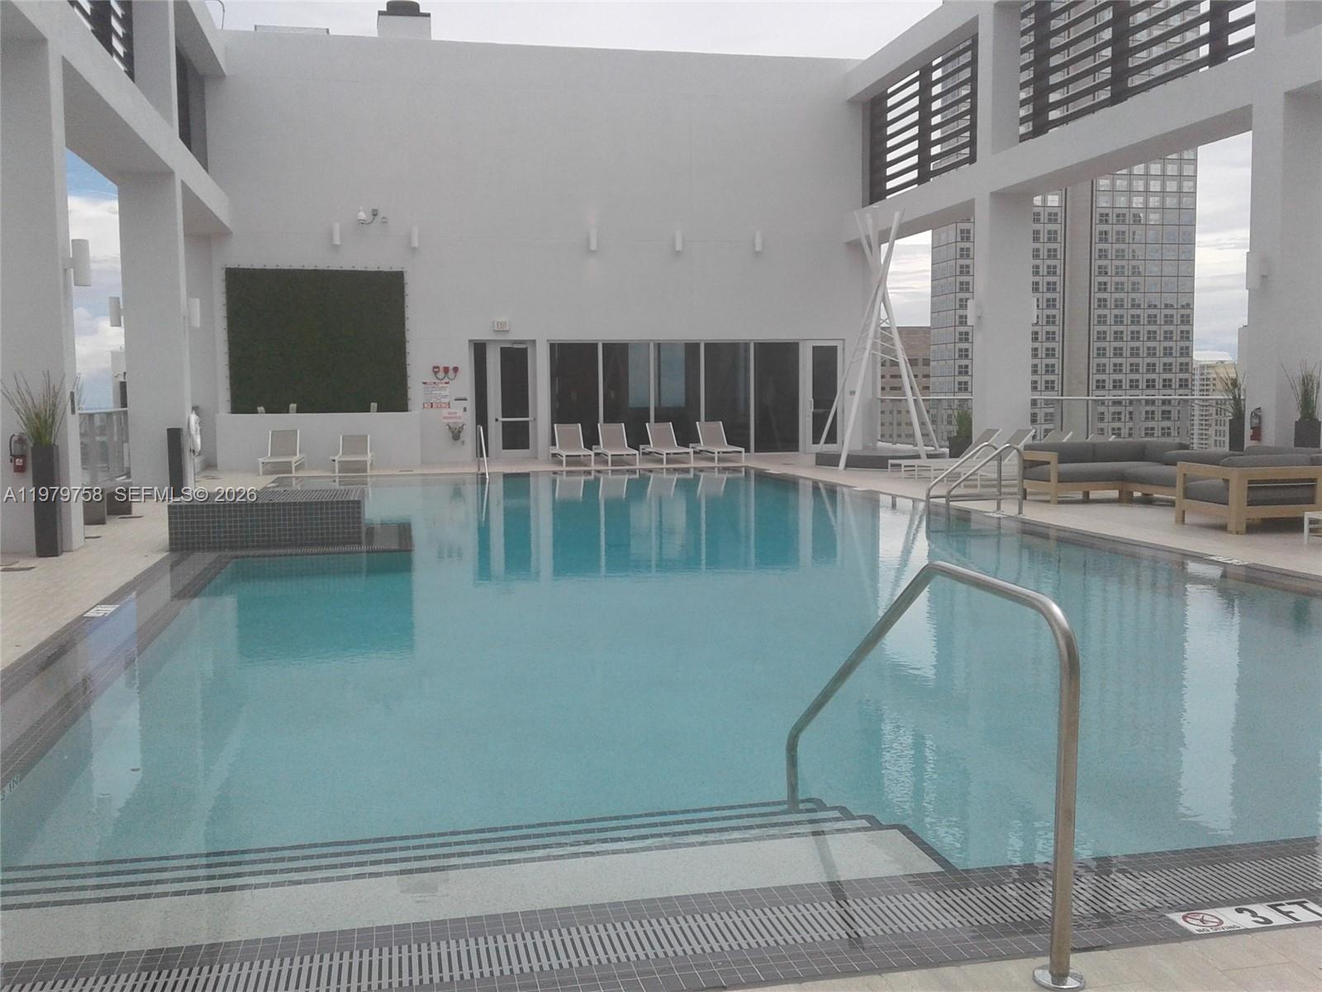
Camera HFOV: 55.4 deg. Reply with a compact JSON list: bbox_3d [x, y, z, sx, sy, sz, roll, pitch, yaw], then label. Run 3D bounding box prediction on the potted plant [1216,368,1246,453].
[{"bbox_3d":[7.536,-0.843,16.603,0.400,1.740,0.400,-2,5,-12],"label":"potted plant"}]

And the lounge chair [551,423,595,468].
[{"bbox_3d":[-1.913,-1.105,27.246,0.700,0.870,1.950,-2,5,-12],"label":"lounge chair"}]

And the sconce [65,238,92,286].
[{"bbox_3d":[-5.834,-2.341,12.612,0.234,0.480,0.170,-2,5,-12],"label":"sconce"}]

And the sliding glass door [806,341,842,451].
[{"bbox_3d":[3.926,-2.388,30.302,0.980,2.680,0.100,-2,5,-12],"label":"sliding glass door"}]

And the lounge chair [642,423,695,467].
[{"bbox_3d":[0.150,-1.155,27.608,0.700,0.870,1.950,-2,5,-14],"label":"lounge chair"}]

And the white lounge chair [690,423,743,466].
[{"bbox_3d":[1.209,-1.165,27.265,0.630,0.820,2.000,-2,5,-13],"label":"white lounge chair"}]

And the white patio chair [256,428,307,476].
[{"bbox_3d":[-7.630,-0.885,25.418,0.700,0.840,1.950,-1,5,-10],"label":"white patio chair"}]

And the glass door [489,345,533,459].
[{"bbox_3d":[-3.375,-2.167,28.736,1.020,2.670,0.100,-2,5,-12],"label":"glass door"}]

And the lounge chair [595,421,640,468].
[{"bbox_3d":[-0.952,-1.100,26.852,0.630,0.820,2.000,-2,5,-12],"label":"lounge chair"}]

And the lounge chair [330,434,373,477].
[{"bbox_3d":[-6.260,-0.868,25.715,0.700,0.730,1.950,-2,5,-12],"label":"lounge chair"}]

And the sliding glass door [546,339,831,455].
[{"bbox_3d":[0.544,-2.289,29.577,6.450,2.700,0.120,-2,5,-12],"label":"sliding glass door"}]

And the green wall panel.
[{"bbox_3d":[-7.363,-3.317,27.112,3.700,3.058,0.100,-2,5,-12],"label":"green wall panel"}]

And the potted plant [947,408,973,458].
[{"bbox_3d":[5.833,-1.058,23.713,0.600,1.188,0.600,-2,5,-12],"label":"potted plant"}]

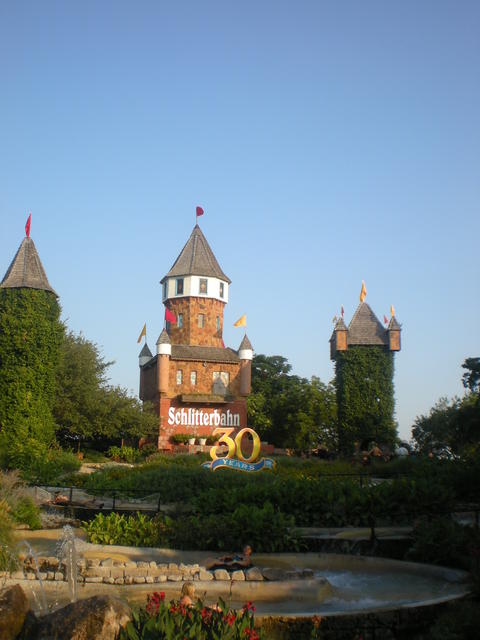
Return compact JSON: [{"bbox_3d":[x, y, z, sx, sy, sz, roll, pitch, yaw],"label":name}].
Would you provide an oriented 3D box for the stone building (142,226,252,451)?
[{"bbox_3d":[-3.505,1.062,53.886,7.164,17.616,7.292,4,-12,-19],"label":"stone building"}]

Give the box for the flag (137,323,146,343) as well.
[{"bbox_3d":[-7.833,1.034,55.870,0.720,1.617,0.200,4,-12,-19],"label":"flag"}]

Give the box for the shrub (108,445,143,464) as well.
[{"bbox_3d":[-7.043,8.274,43.219,2.150,1.208,1.700,0,-12,0],"label":"shrub"}]

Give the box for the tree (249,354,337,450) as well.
[{"bbox_3d":[4.299,7.023,59.812,8.200,8.313,7.300,0,-12,0],"label":"tree"}]

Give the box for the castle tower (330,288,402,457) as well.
[{"bbox_3d":[10.182,4.572,57.254,5.100,12.310,5.200,0,-12,0],"label":"castle tower"}]

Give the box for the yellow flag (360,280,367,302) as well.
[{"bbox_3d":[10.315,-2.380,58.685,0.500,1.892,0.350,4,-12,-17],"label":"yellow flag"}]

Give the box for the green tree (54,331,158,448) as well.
[{"bbox_3d":[-9.000,4.717,47.014,7.000,8.095,6.200,0,-12,0],"label":"green tree"}]

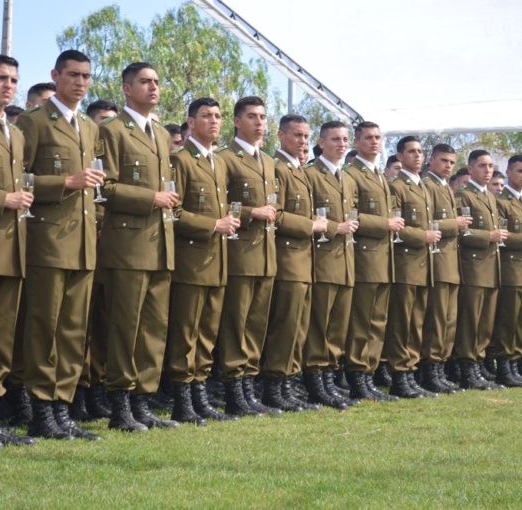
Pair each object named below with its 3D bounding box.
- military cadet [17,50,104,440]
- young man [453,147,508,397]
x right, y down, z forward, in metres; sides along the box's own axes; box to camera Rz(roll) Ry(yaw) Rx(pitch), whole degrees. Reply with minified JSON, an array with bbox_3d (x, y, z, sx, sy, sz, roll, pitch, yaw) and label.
[{"bbox_3d":[-0.943,-0.053,8.503,0.420,1.887,0.520,1,0,34],"label":"military cadet"},{"bbox_3d":[1.631,0.104,12.950,0.380,1.757,0.500,0,-2,35],"label":"young man"}]

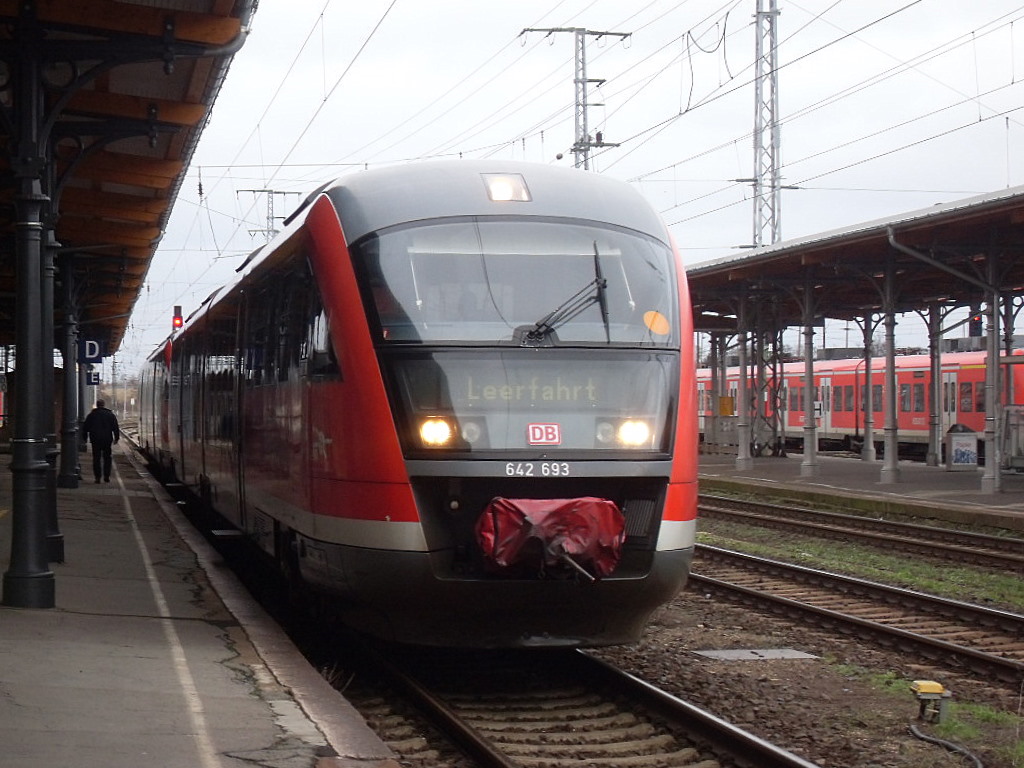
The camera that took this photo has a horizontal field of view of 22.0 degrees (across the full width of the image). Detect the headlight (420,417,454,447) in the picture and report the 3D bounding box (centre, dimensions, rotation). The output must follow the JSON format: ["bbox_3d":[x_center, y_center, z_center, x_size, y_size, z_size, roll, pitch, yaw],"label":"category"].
[{"bbox_3d":[-0.494,0.315,17.470,0.220,0.190,0.120,0,0,-9],"label":"headlight"}]

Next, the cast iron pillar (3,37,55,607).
[{"bbox_3d":[-3.598,-0.470,19.620,0.385,4.235,0.385,0,0,-9],"label":"cast iron pillar"}]

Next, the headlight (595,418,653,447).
[{"bbox_3d":[0.748,0.325,17.650,0.380,0.190,0.120,0,0,-9],"label":"headlight"}]

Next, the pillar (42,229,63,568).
[{"bbox_3d":[-4.506,-0.203,25.350,0.385,3.800,0.385,0,0,-9],"label":"pillar"}]

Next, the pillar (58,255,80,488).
[{"bbox_3d":[-8.057,-0.229,47.800,0.385,4.235,0.385,0,0,-9],"label":"pillar"}]

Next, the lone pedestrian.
[{"bbox_3d":[-8.133,1.124,52.200,0.660,1.670,0.420,0,0,-9],"label":"lone pedestrian"}]

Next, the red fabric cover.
[{"bbox_3d":[0.255,0.992,17.020,0.940,0.510,0.480,0,0,-9],"label":"red fabric cover"}]

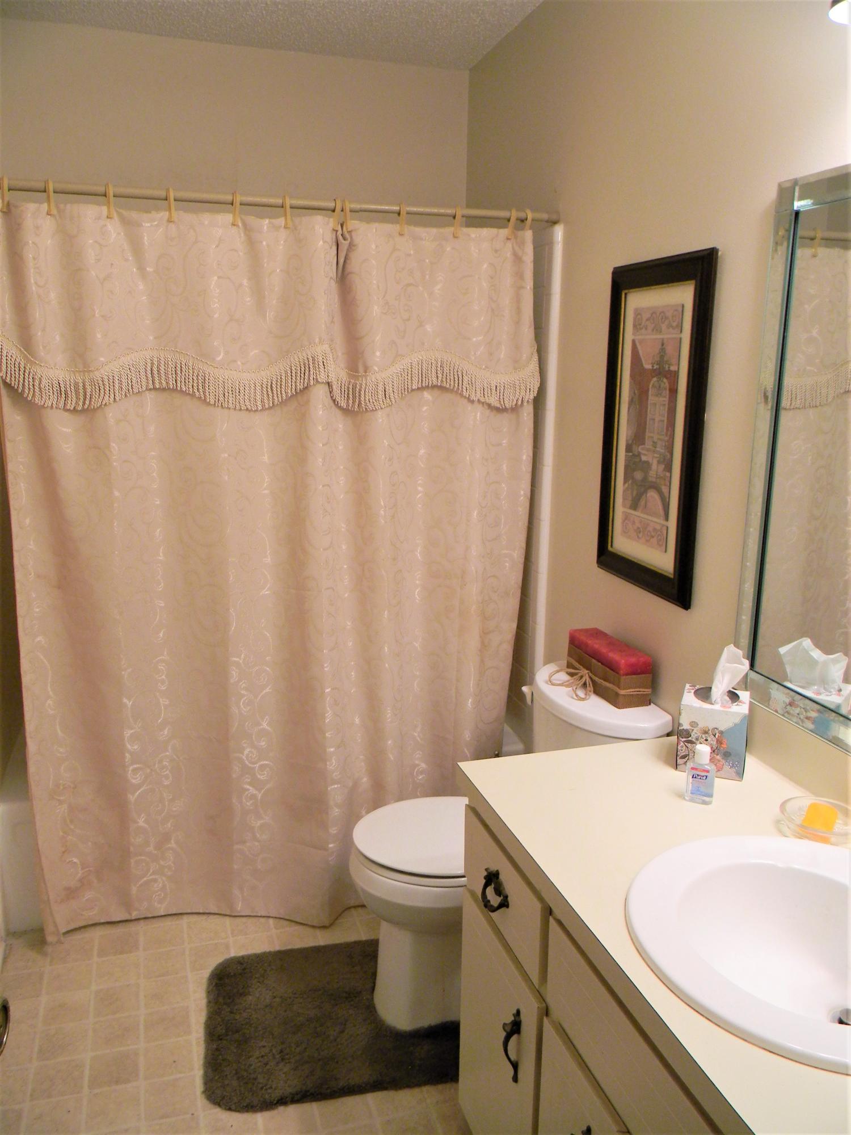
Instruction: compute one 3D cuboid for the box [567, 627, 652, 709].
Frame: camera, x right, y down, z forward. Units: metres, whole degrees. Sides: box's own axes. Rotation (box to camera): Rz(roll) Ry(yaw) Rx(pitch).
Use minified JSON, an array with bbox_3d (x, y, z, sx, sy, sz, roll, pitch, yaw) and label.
[{"bbox_3d":[0.425,0.233,2.136,0.078,0.106,0.275,-3,12,-16],"label":"box"}]

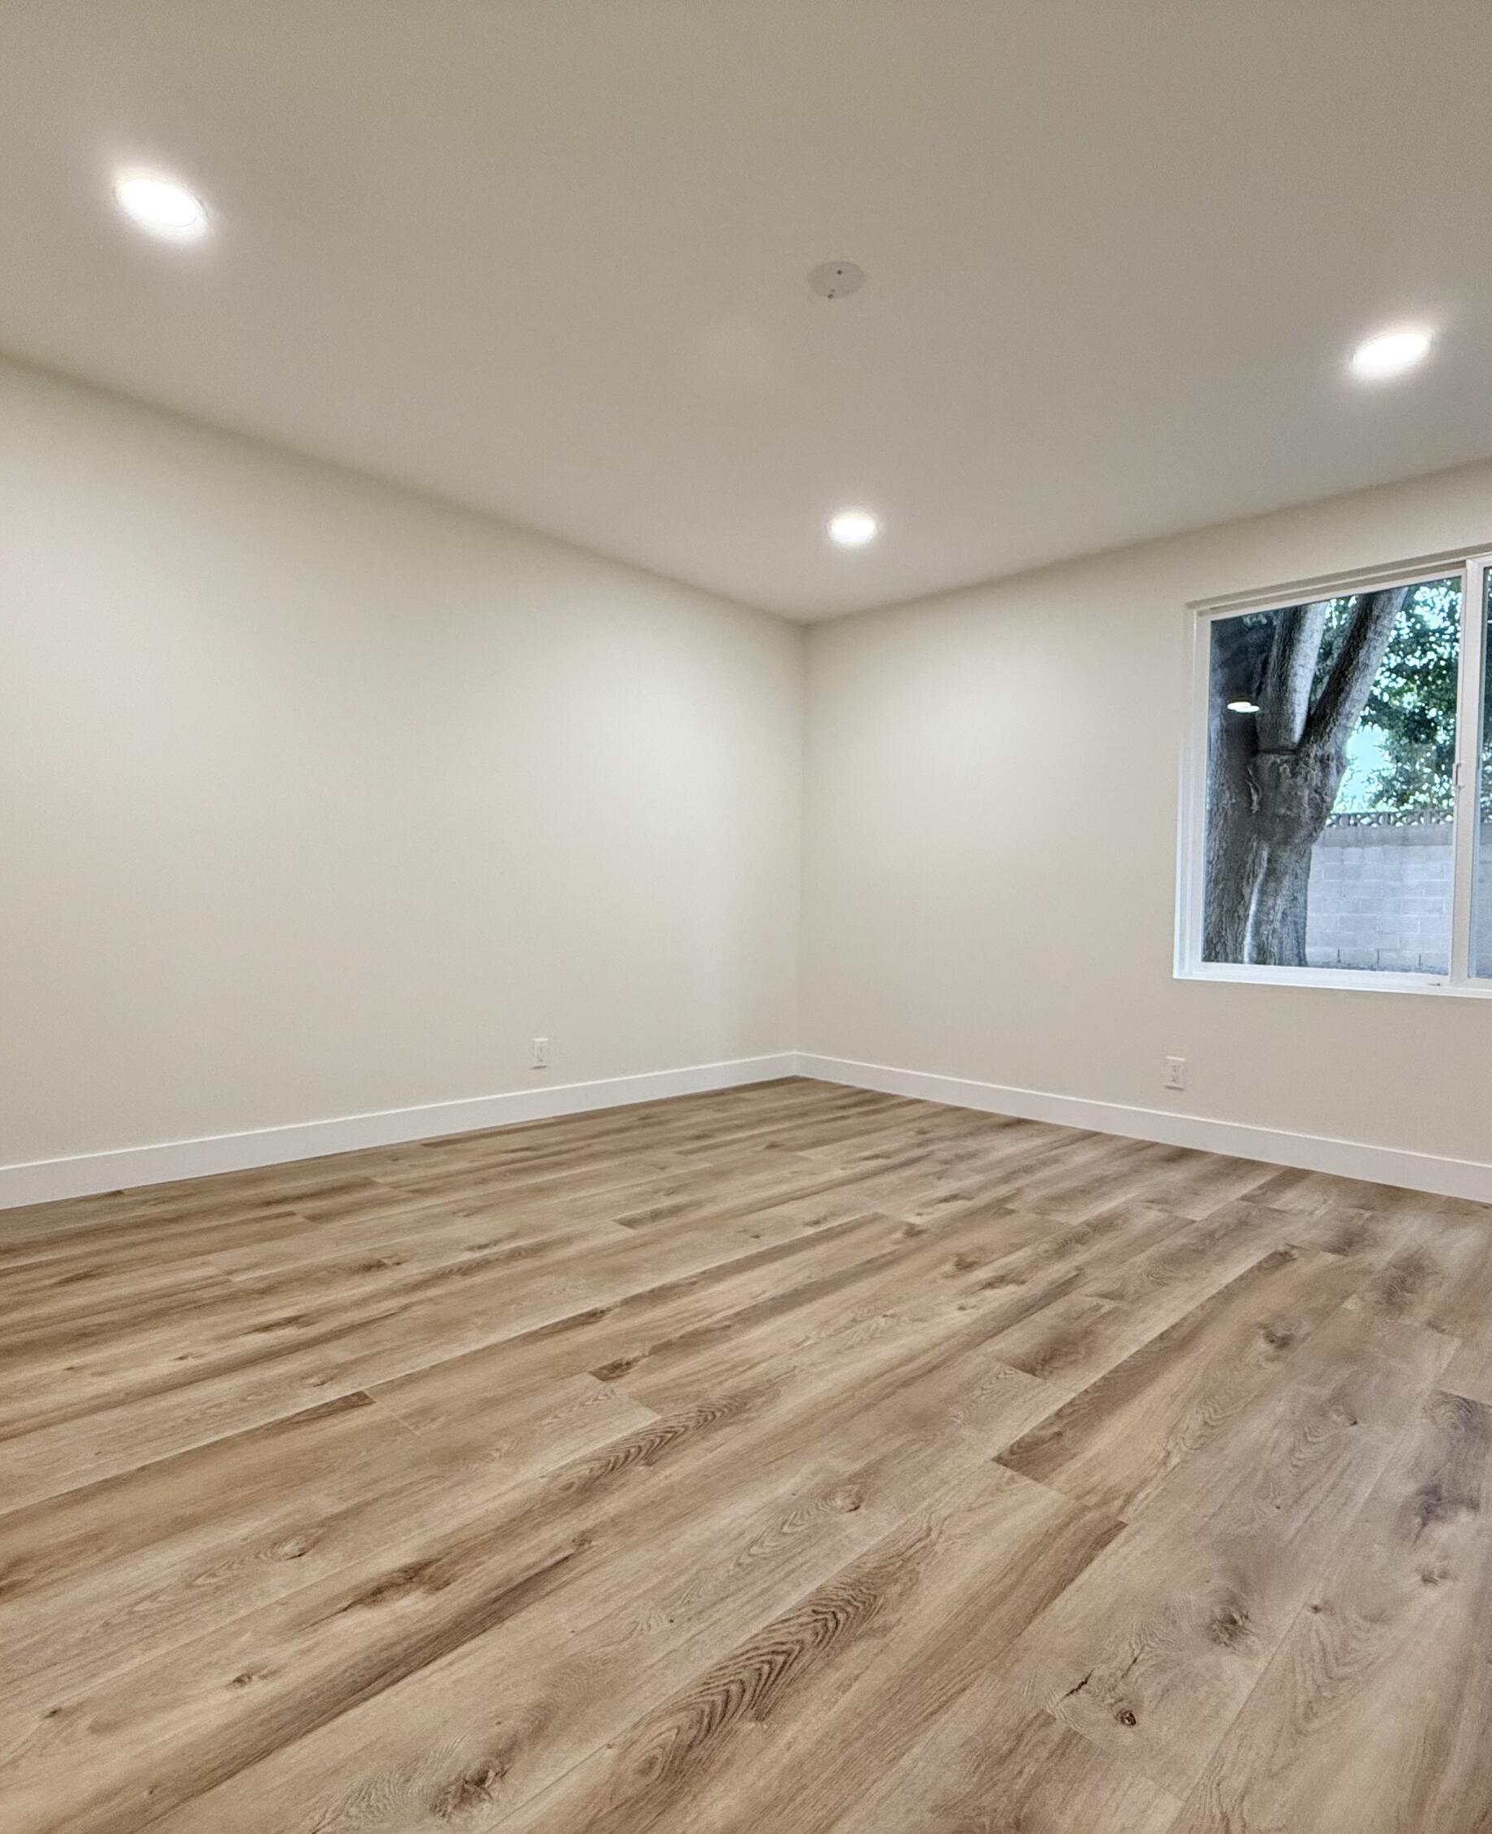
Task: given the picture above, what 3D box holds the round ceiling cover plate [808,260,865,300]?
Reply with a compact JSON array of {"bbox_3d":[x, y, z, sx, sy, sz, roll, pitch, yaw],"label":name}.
[{"bbox_3d":[0.216,-1.516,2.355,0.138,0.010,0.138,1,1,0],"label":"round ceiling cover plate"}]

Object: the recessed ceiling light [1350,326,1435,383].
[{"bbox_3d":[1.700,-1.473,2.605,0.182,0.025,0.182,2,1,44],"label":"recessed ceiling light"}]

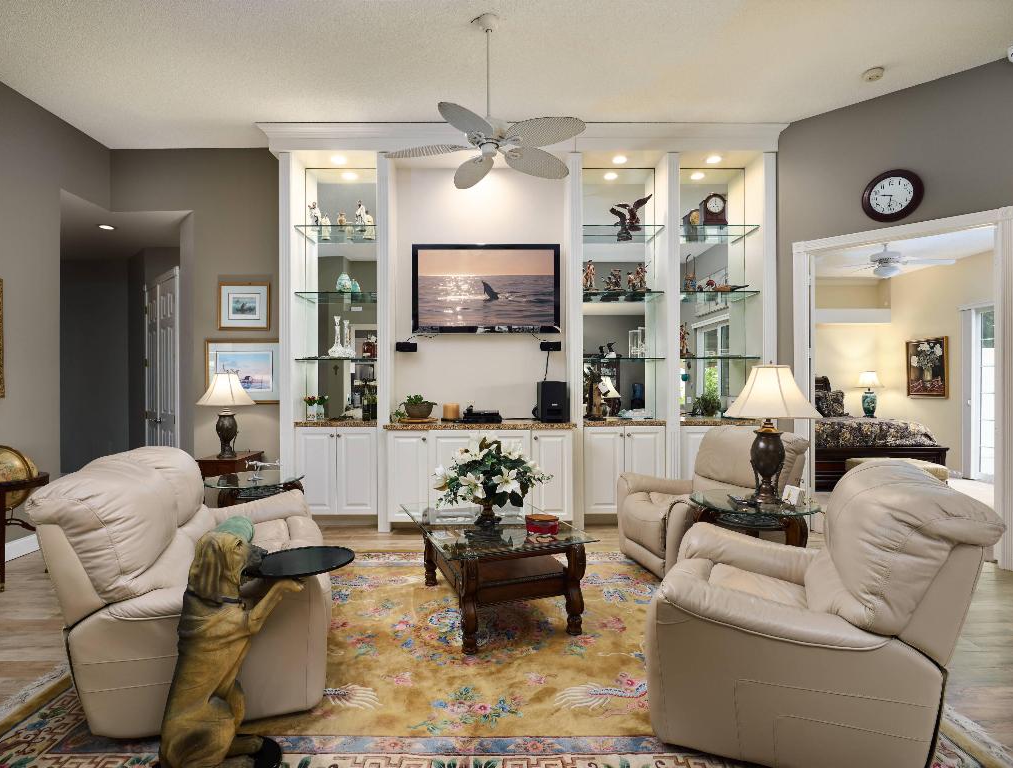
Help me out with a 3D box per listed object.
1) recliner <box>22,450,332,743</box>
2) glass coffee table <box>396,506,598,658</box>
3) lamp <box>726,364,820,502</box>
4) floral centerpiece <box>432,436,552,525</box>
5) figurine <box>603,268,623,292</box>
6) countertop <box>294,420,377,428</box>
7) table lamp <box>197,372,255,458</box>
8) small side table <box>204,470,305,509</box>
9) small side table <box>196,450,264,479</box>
[{"bbox_3d":[-1.465,0.785,2.700,1.090,0.990,1.520,0,0,-19],"label":"recliner"},{"bbox_3d":[-0.108,1.018,3.030,0.775,0.485,1.170,0,0,-22],"label":"glass coffee table"},{"bbox_3d":[1.450,0.270,2.900,0.530,0.770,0.530,0,0,0],"label":"lamp"},{"bbox_3d":[-0.090,0.578,3.200,0.700,0.515,0.600,0,0,0],"label":"floral centerpiece"},{"bbox_3d":[0.960,-0.914,4.740,0.180,0.228,0.120,0,0,0],"label":"figurine"},{"bbox_3d":[-1.474,0.353,4.745,0.720,0.042,0.340,0,0,0],"label":"countertop"},{"bbox_3d":[-2.475,0.272,4.720,0.515,0.740,0.515,0,0,0],"label":"table lamp"},{"bbox_3d":[-1.777,0.975,3.720,0.660,0.630,0.600,0,0,-21],"label":"small side table"},{"bbox_3d":[-2.376,0.957,4.620,0.350,0.660,0.540,0,0,0],"label":"small side table"}]

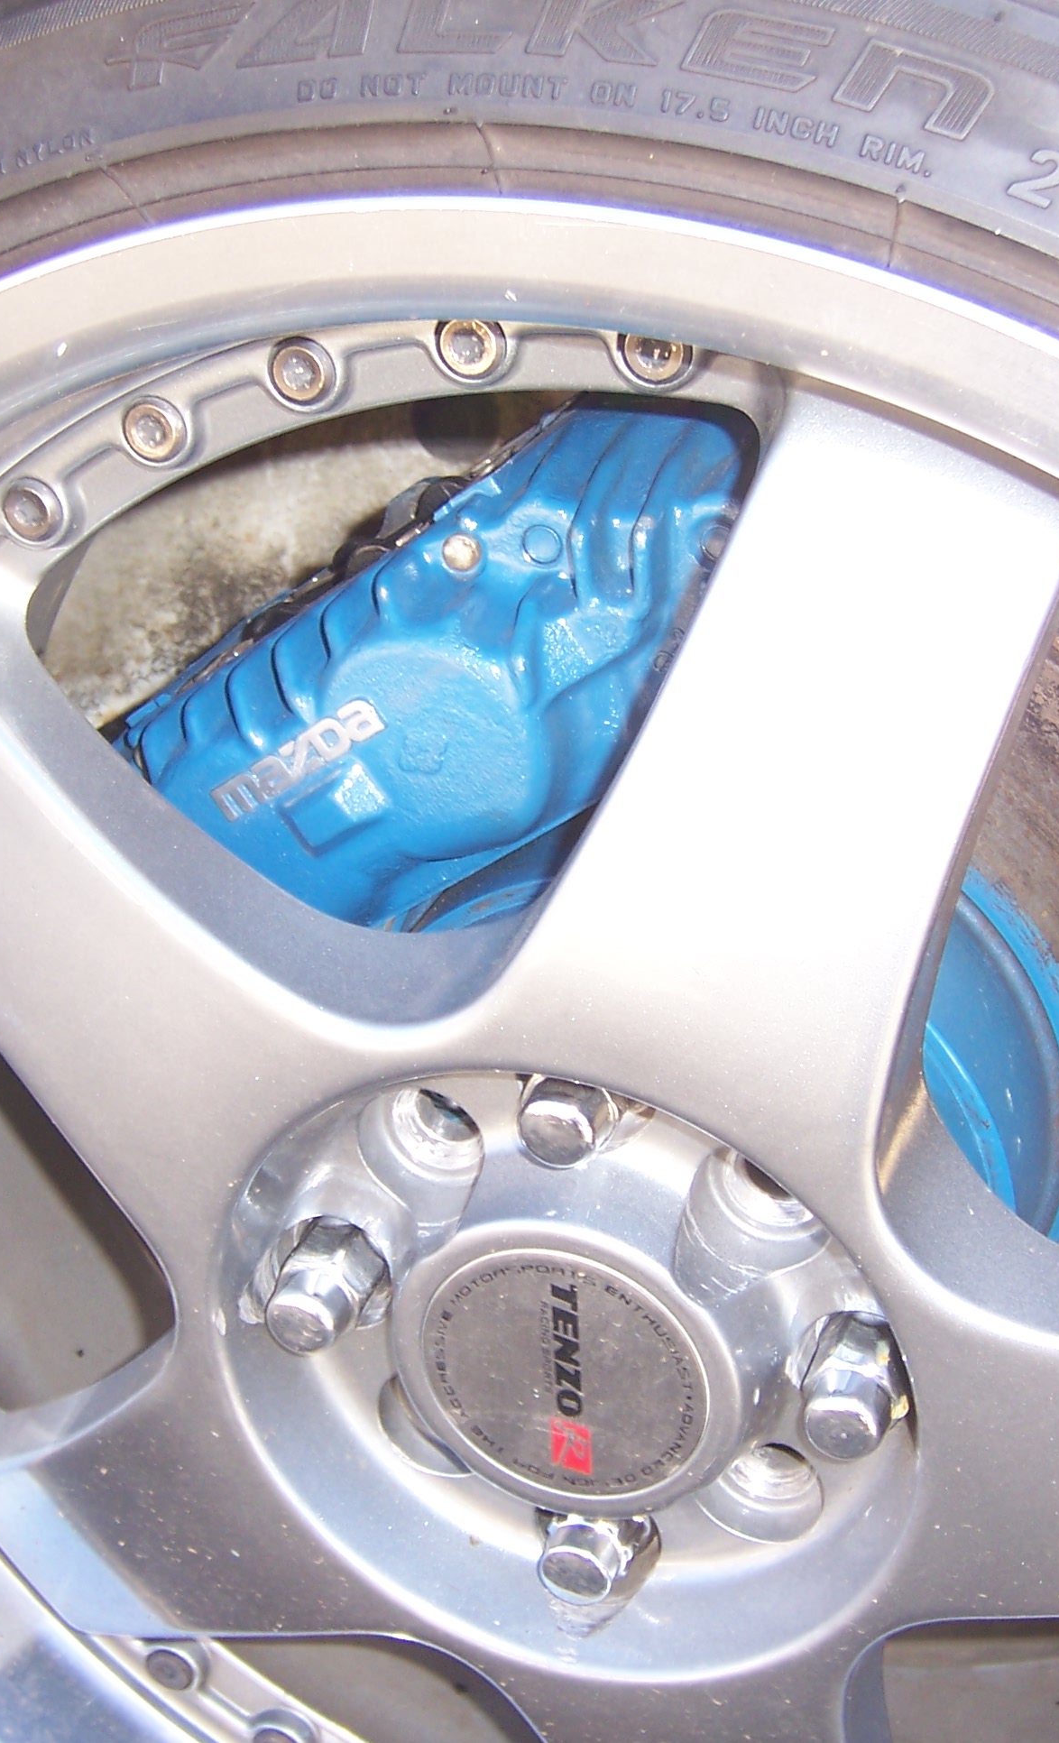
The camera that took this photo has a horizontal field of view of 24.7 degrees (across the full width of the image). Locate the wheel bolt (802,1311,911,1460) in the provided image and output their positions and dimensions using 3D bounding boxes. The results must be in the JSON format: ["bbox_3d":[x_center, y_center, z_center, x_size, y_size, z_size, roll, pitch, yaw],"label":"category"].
[{"bbox_3d":[0.067,0.104,0.488,0.022,0.022,0.029,9,29,17],"label":"wheel bolt"}]

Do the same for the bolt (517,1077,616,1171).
[{"bbox_3d":[0.010,0.044,0.476,0.021,0.021,0.030,9,29,17],"label":"bolt"}]

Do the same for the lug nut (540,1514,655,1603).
[{"bbox_3d":[0.015,0.142,0.529,0.022,0.022,0.029,9,29,17],"label":"lug nut"}]

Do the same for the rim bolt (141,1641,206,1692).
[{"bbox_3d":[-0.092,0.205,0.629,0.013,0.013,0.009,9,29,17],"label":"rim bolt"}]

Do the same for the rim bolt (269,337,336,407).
[{"bbox_3d":[-0.043,-0.094,0.453,0.013,0.013,0.007,9,29,17],"label":"rim bolt"}]

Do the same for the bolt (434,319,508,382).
[{"bbox_3d":[-0.011,-0.095,0.440,0.013,0.013,0.007,9,29,17],"label":"bolt"}]

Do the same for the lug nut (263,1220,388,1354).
[{"bbox_3d":[-0.043,0.089,0.524,0.020,0.020,0.031,12,30,15],"label":"lug nut"}]

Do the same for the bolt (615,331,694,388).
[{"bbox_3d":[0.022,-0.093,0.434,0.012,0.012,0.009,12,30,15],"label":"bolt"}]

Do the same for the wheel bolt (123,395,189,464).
[{"bbox_3d":[-0.073,-0.086,0.469,0.013,0.013,0.007,9,29,17],"label":"wheel bolt"}]

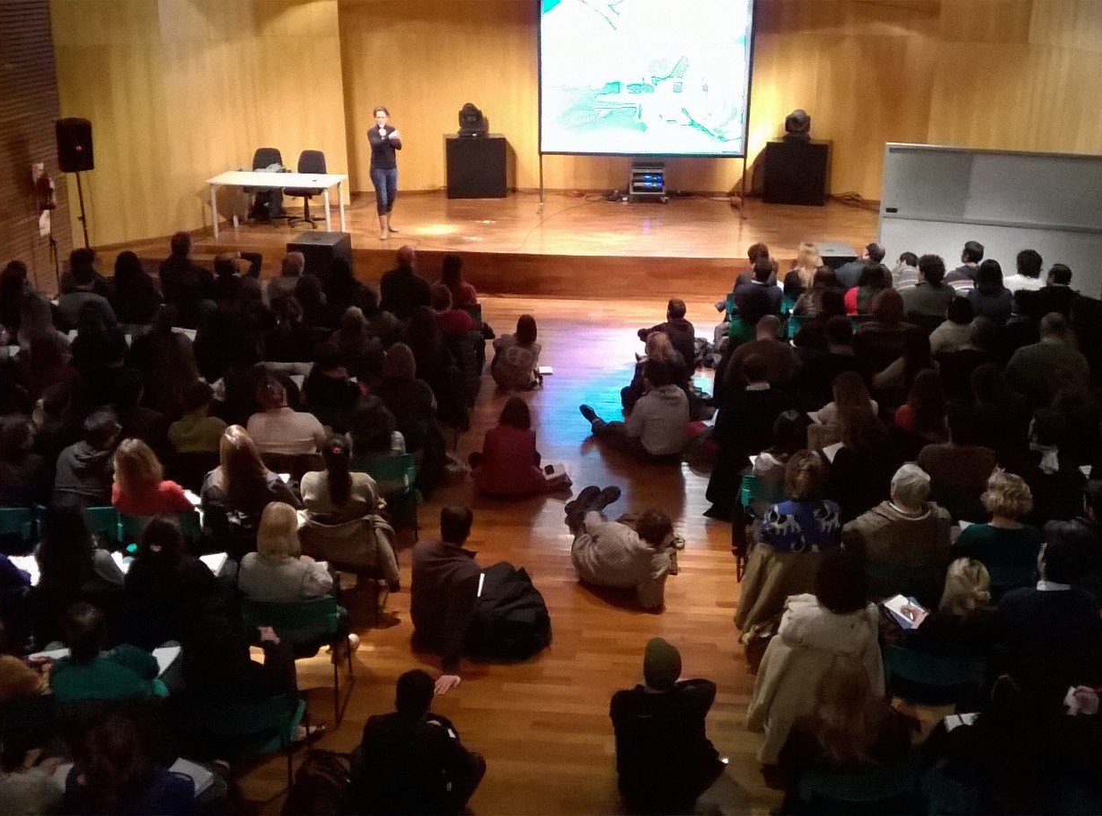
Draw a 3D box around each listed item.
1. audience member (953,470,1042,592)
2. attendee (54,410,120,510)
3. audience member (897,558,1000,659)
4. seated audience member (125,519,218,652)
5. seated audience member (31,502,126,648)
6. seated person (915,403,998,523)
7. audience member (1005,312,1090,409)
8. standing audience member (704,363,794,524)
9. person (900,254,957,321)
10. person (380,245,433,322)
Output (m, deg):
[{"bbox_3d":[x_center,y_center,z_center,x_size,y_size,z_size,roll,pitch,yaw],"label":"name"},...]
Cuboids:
[{"bbox_3d":[2.474,0.908,7.064,0.520,1.270,0.780,1,20,2],"label":"audience member"},{"bbox_3d":[-2.871,0.613,7.837,0.547,1.277,0.861,3,20,9],"label":"attendee"},{"bbox_3d":[1.958,1.229,6.148,0.480,1.210,0.780,1,20,4],"label":"audience member"},{"bbox_3d":[-1.952,1.079,6.509,0.490,1.240,0.800,2,20,5],"label":"seated audience member"},{"bbox_3d":[-2.465,1.015,6.626,0.500,1.260,0.780,1,20,2],"label":"seated audience member"},{"bbox_3d":[2.548,0.552,7.996,0.540,1.290,0.780,0,20,2],"label":"seated person"},{"bbox_3d":[3.975,-0.210,9.860,0.600,1.320,0.820,1,20,3],"label":"audience member"},{"bbox_3d":[1.451,0.194,8.803,0.580,1.300,0.800,1,20,2],"label":"standing audience member"},{"bbox_3d":[3.560,-0.871,11.821,0.560,1.300,0.780,-1,20,-1],"label":"person"},{"bbox_3d":[-1.437,-1.082,12.314,0.540,1.310,0.750,2,20,5],"label":"person"}]

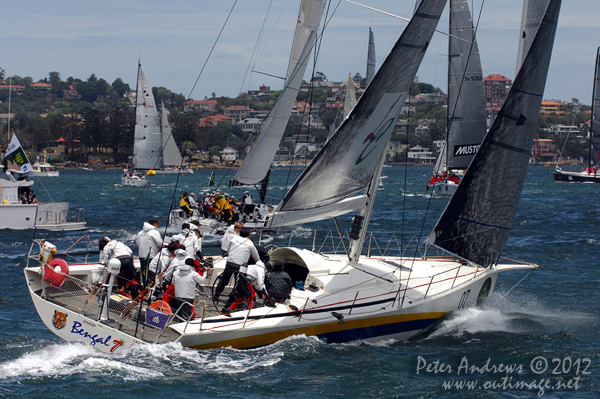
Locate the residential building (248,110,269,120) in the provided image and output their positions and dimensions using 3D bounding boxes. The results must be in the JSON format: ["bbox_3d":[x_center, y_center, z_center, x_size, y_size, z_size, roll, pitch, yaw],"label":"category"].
[{"bbox_3d":[-28.108,-57.588,2055.000,14.000,6.800,11.000,0,1,0],"label":"residential building"}]

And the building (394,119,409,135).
[{"bbox_3d":[60.951,-43.837,1800.000,10.000,9.400,10.000,0,1,0],"label":"building"}]

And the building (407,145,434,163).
[{"bbox_3d":[69.191,-25.663,1700.000,16.000,10.000,12.000,0,1,0],"label":"building"}]

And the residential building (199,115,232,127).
[{"bbox_3d":[-50.475,-46.467,1780.000,20.000,7.800,13.000,0,1,0],"label":"residential building"}]

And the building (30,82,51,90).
[{"bbox_3d":[-159.850,-69.433,1850.000,13.000,6.000,11.000,0,1,0],"label":"building"}]

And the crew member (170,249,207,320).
[{"bbox_3d":[-2.201,1.743,59.700,0.650,1.300,0.700,0,1,23],"label":"crew member"}]

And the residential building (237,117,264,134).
[{"bbox_3d":[-28.899,-42.911,1750.000,16.000,9.800,12.000,0,1,0],"label":"residential building"}]

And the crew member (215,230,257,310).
[{"bbox_3d":[-1.208,1.360,57.000,0.650,1.600,0.680,1,1,37],"label":"crew member"}]

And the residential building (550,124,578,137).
[{"bbox_3d":[159.133,-41.435,1800.000,18.500,7.300,12.000,0,1,0],"label":"residential building"}]

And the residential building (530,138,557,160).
[{"bbox_3d":[154.751,-31.776,1905.000,16.500,13.500,13.000,0,1,0],"label":"residential building"}]

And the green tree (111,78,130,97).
[{"bbox_3d":[-107.790,-66.656,1800.000,11.500,12.500,11.500,0,1,0],"label":"green tree"}]

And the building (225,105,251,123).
[{"bbox_3d":[-38.265,-52.460,1850.000,17.800,11.500,12.000,0,1,0],"label":"building"}]

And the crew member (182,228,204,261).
[{"bbox_3d":[-2.249,1.255,62.700,0.530,1.450,0.550,1,1,41],"label":"crew member"}]

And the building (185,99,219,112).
[{"bbox_3d":[-72.458,-69.148,2205.000,25.000,10.000,13.000,0,1,0],"label":"building"}]

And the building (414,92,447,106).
[{"bbox_3d":[89.467,-68.557,2055.000,21.500,9.500,13.000,0,1,0],"label":"building"}]

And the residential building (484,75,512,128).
[{"bbox_3d":[129.795,-64.734,1960.000,18.500,34.000,17.000,0,1,0],"label":"residential building"}]

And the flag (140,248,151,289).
[{"bbox_3d":[-2.970,1.331,57.800,0.140,0.800,0.400,10,3,5],"label":"flag"}]

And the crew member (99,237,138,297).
[{"bbox_3d":[-3.734,1.405,61.500,0.780,1.300,0.580,1,1,44],"label":"crew member"}]

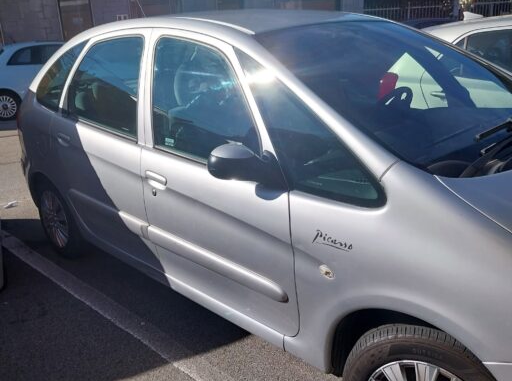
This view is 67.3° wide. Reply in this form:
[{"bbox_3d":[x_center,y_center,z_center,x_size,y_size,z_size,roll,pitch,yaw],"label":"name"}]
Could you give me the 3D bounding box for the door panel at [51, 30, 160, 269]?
[{"bbox_3d":[-0.886,-0.297,2.306,1.215,1.215,0.265,15,21,38],"label":"door panel"}]

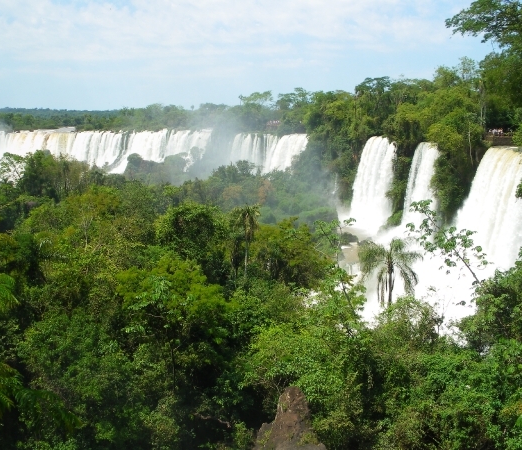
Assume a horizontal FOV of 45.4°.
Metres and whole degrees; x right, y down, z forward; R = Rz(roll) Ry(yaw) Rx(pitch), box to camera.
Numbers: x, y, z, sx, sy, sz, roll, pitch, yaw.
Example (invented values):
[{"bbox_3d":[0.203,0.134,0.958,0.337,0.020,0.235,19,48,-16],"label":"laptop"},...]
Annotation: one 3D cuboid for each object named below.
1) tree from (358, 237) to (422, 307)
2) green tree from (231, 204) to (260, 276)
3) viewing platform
[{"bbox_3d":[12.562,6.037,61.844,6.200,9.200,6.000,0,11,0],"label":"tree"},{"bbox_3d":[-2.186,3.148,89.101,4.000,12.000,4.000,0,11,0],"label":"green tree"},{"bbox_3d":[50.663,-18.192,132.000,6.000,3.200,3.500,3,11,17],"label":"viewing platform"}]

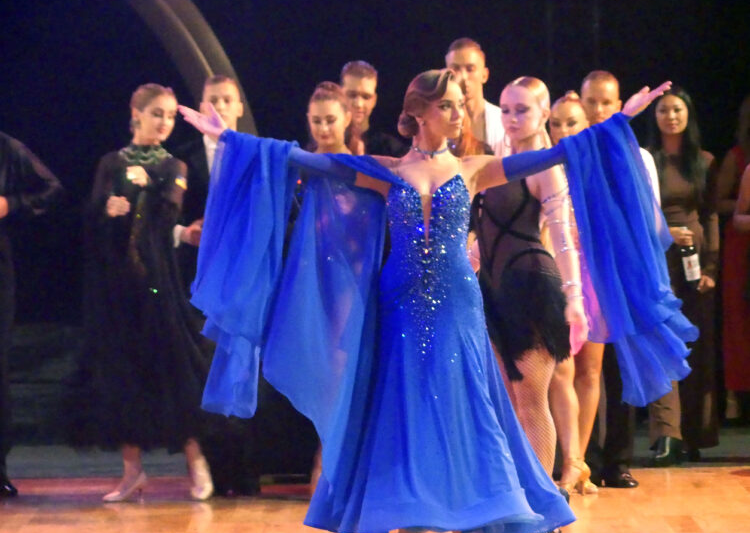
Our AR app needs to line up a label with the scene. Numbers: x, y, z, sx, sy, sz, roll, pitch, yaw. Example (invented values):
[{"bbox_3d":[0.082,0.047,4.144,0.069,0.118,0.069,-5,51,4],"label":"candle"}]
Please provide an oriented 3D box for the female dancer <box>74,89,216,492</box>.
[{"bbox_3d":[-0.979,0.103,24.900,0.600,1.730,0.520,0,2,7],"label":"female dancer"}]

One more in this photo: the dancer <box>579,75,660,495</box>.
[{"bbox_3d":[1.018,0.052,25.550,0.500,1.790,0.360,0,1,0],"label":"dancer"}]

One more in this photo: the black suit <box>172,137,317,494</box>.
[{"bbox_3d":[-0.607,0.207,25.100,0.530,1.500,0.380,0,1,3],"label":"black suit"}]

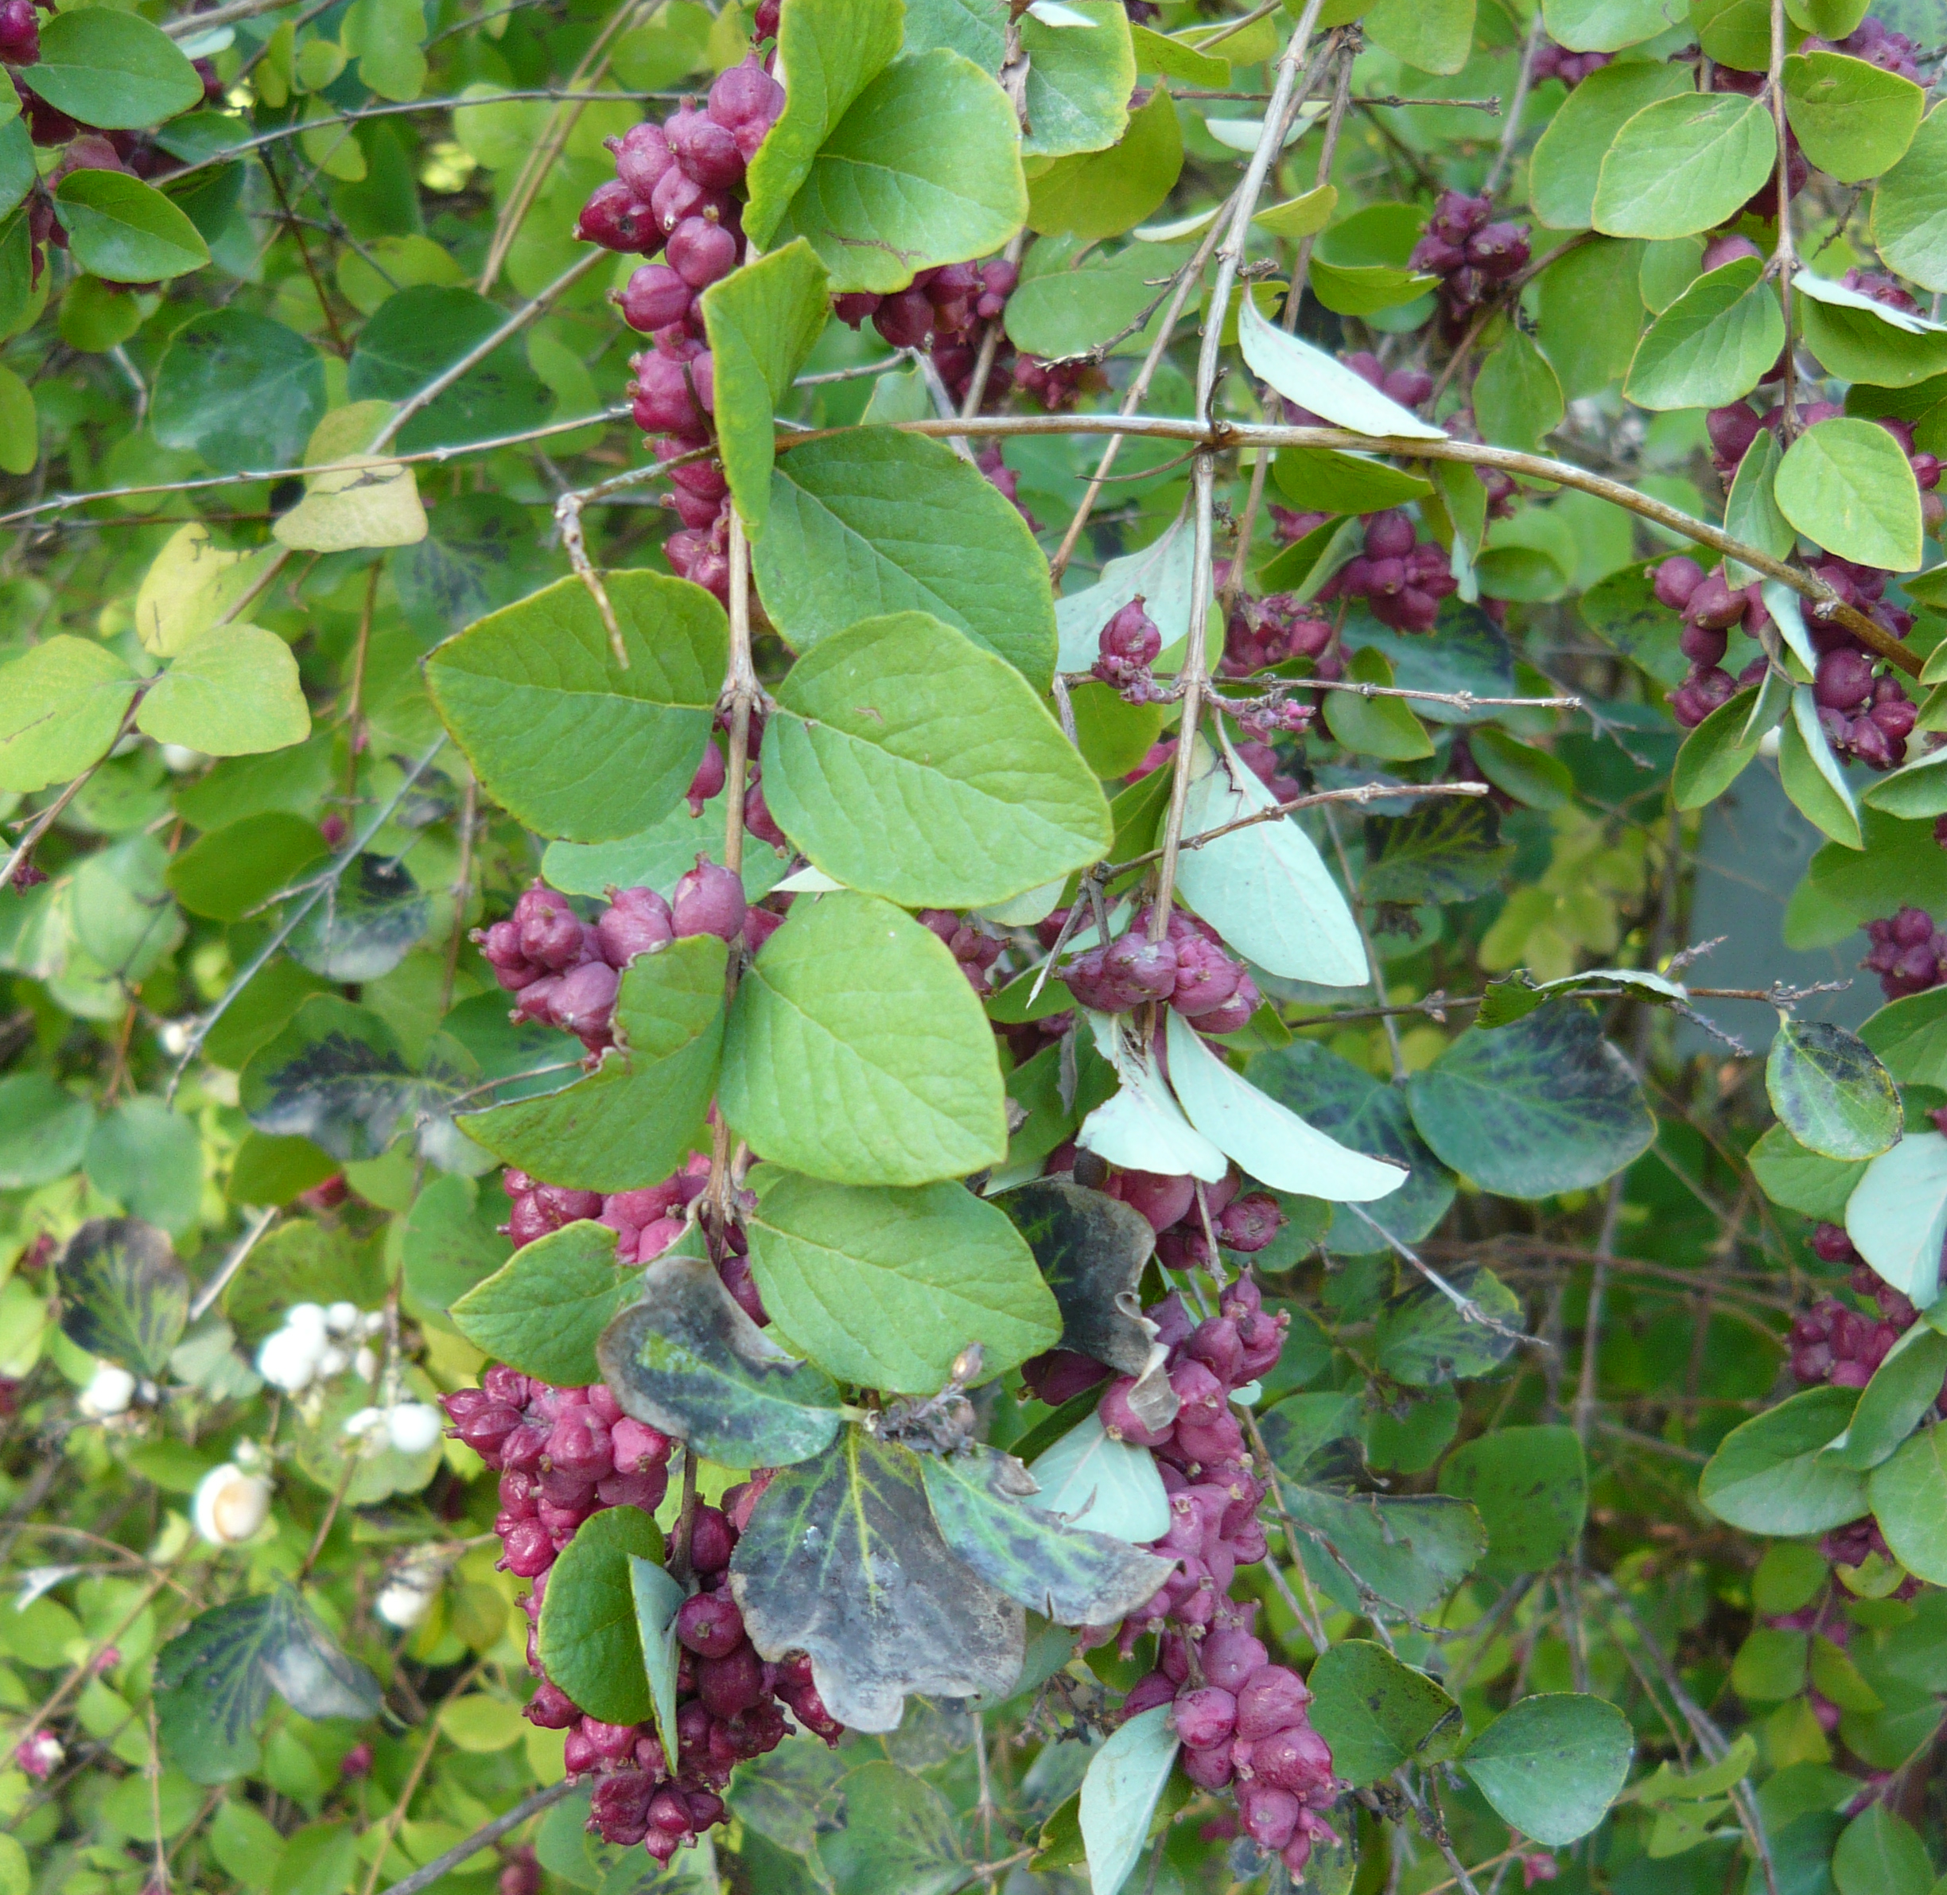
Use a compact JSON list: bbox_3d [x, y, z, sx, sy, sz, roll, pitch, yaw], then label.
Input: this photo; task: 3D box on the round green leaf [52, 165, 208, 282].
[{"bbox_3d":[-0.143,-0.122,0.420,0.032,0.009,0.021,25,61,11],"label":"round green leaf"}]

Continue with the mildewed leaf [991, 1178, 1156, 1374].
[{"bbox_3d":[0.012,0.046,0.341,0.031,0.026,0.008,34,-10,7],"label":"mildewed leaf"}]

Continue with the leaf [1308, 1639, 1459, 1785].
[{"bbox_3d":[0.062,0.120,0.384,0.022,0.021,0.009,32,-21,6],"label":"leaf"}]

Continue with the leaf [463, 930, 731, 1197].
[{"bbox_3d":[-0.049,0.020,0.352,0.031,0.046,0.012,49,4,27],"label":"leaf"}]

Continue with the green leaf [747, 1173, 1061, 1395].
[{"bbox_3d":[-0.010,0.044,0.330,0.044,0.033,0.009,20,-26,7],"label":"green leaf"}]

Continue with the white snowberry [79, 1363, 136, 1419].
[{"bbox_3d":[-0.217,0.111,0.620,0.013,0.013,0.013,0,14,0],"label":"white snowberry"}]

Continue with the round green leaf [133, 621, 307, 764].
[{"bbox_3d":[-0.137,-0.046,0.452,0.032,0.026,0.006,20,-24,3],"label":"round green leaf"}]

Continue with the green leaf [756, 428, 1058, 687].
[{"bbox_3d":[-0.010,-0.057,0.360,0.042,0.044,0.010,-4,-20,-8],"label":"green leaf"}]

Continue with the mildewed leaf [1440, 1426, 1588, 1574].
[{"bbox_3d":[0.110,0.113,0.504,0.032,0.032,0.006,-11,-17,-3],"label":"mildewed leaf"}]

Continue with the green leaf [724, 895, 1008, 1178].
[{"bbox_3d":[-0.013,0.015,0.329,0.043,0.037,0.009,37,-17,6],"label":"green leaf"}]

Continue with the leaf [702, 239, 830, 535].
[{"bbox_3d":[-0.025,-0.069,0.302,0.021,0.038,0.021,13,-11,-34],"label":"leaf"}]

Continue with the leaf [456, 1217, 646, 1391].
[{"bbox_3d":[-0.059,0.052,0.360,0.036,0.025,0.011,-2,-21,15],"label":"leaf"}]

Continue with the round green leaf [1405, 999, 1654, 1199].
[{"bbox_3d":[0.095,0.025,0.420,0.042,0.036,0.010,15,-20,5],"label":"round green leaf"}]

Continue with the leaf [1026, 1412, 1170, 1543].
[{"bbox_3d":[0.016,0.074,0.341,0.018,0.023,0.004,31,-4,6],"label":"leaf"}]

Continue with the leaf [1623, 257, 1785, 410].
[{"bbox_3d":[0.124,-0.104,0.420,0.023,0.036,0.007,44,-11,19],"label":"leaf"}]

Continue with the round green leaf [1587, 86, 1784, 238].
[{"bbox_3d":[0.146,-0.161,0.510,0.045,0.025,0.009,-31,-17,0],"label":"round green leaf"}]

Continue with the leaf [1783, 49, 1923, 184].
[{"bbox_3d":[0.179,-0.171,0.510,0.032,0.028,0.009,25,-15,-3],"label":"leaf"}]

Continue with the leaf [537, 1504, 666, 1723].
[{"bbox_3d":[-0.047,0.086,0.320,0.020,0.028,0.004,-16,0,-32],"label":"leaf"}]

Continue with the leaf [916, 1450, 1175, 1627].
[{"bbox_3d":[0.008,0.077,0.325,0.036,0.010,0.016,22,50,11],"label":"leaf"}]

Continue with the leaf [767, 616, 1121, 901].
[{"bbox_3d":[-0.004,-0.024,0.310,0.046,0.034,0.008,24,-17,5],"label":"leaf"}]

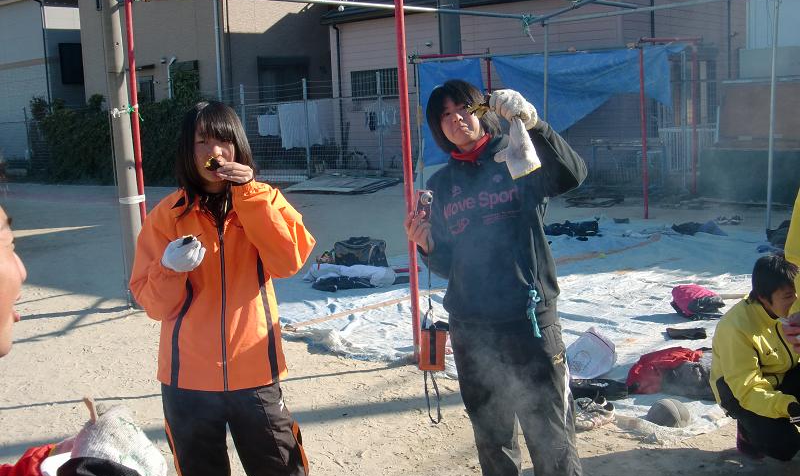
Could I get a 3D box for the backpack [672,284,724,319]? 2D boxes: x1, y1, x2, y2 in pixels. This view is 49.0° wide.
[{"bbox_3d":[2.105,0.431,6.131,0.360,0.185,0.280,-2,8,0],"label":"backpack"}]

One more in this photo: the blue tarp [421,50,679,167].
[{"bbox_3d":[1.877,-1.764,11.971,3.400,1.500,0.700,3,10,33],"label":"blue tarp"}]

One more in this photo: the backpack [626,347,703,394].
[{"bbox_3d":[1.405,0.682,4.597,0.400,0.195,0.270,-3,8,-5],"label":"backpack"}]

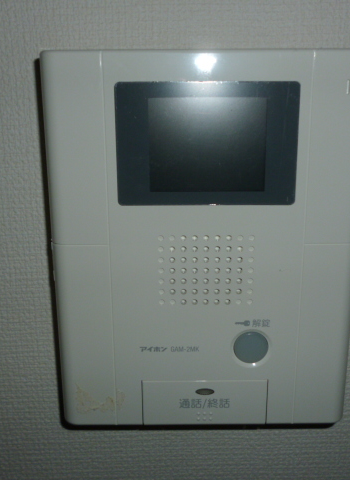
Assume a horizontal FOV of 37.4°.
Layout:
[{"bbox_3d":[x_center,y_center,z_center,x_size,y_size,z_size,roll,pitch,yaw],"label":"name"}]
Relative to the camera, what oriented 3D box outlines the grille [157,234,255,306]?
[{"bbox_3d":[0.015,0.014,0.248,0.046,0.035,0.005,0,14,1],"label":"grille"}]

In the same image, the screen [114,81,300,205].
[{"bbox_3d":[0.014,-0.043,0.234,0.081,0.055,0.008,0,14,1],"label":"screen"}]

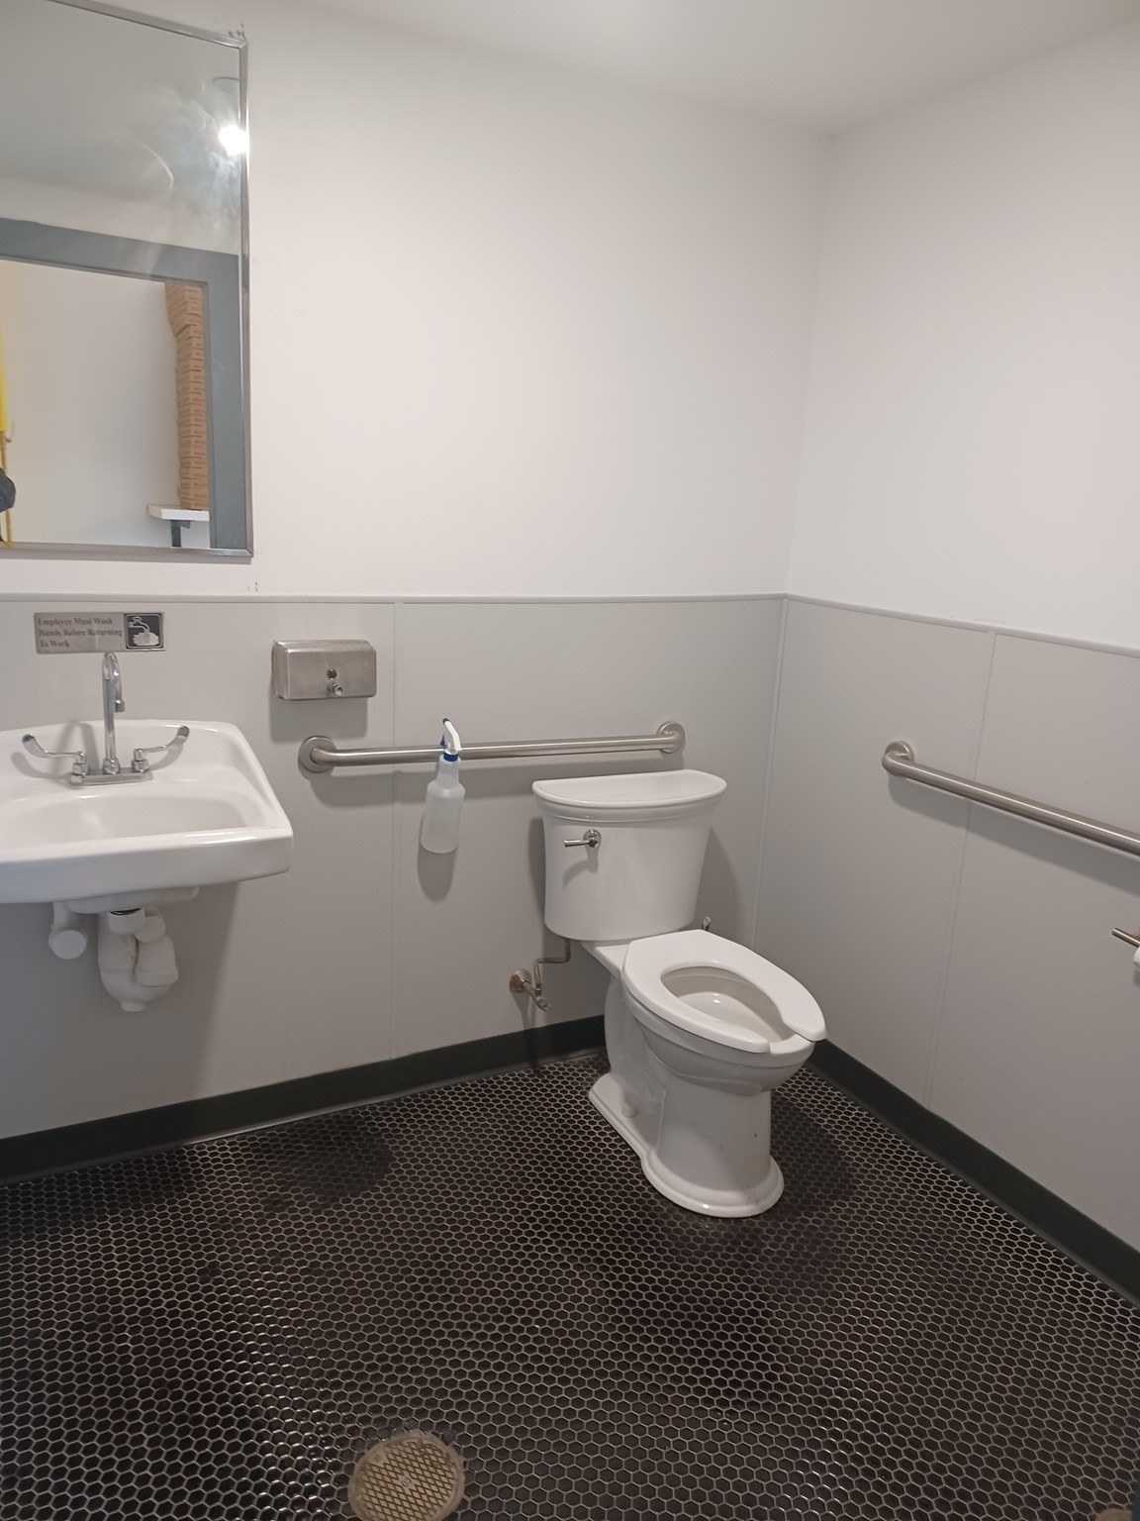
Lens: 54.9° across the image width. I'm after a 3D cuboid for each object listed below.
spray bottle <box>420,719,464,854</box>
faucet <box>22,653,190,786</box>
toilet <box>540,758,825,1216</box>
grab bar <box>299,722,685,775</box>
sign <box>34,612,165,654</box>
[{"bbox_3d":[-0.278,0.053,2.443,0.090,0.288,0.110,-4,27,-27],"label":"spray bottle"},{"bbox_3d":[-0.837,-0.070,2.001,0.290,0.250,0.175,-4,15,-27],"label":"faucet"},{"bbox_3d":[0.266,0.497,2.450,0.475,0.765,0.770,-4,15,-27],"label":"toilet"},{"bbox_3d":[-0.127,-0.026,2.536,0.992,0.081,0.078,-3,15,-28],"label":"grab bar"},{"bbox_3d":[-0.896,-0.244,2.103,0.229,0.077,0.005,-4,15,-27],"label":"sign"}]

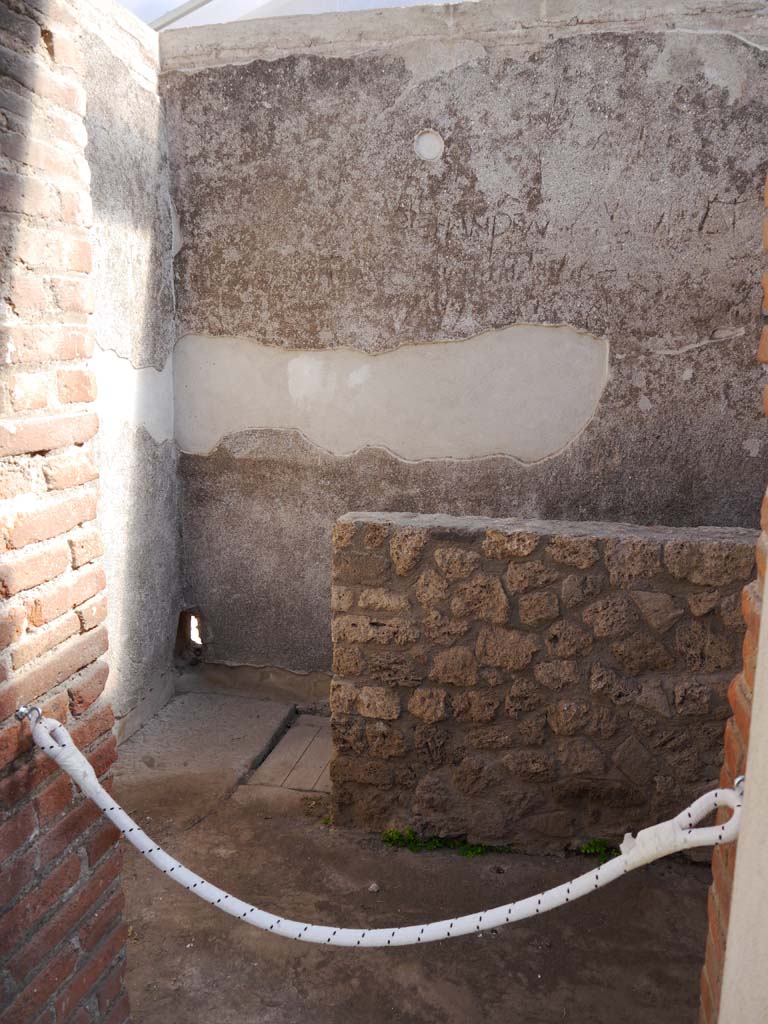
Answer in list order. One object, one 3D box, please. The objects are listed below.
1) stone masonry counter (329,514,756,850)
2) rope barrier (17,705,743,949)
[{"bbox_3d":[0.542,0.560,2.668,1.402,1.038,0.250,3,10,13],"label":"stone masonry counter"},{"bbox_3d":[-0.049,0.465,1.151,0.996,0.313,0.070,3,10,13],"label":"rope barrier"}]

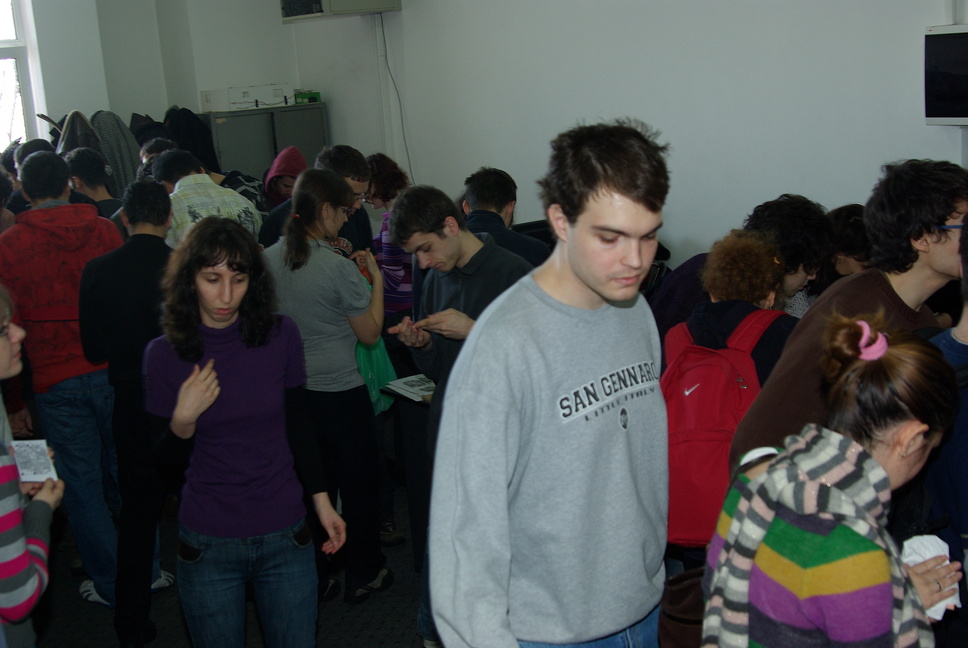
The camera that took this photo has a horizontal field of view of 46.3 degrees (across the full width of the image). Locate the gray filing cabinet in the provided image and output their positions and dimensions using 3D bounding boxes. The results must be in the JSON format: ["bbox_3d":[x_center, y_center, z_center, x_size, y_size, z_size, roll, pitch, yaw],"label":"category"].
[{"bbox_3d":[-1.453,-0.519,7.558,0.420,1.810,0.950,6,16,39],"label":"gray filing cabinet"}]

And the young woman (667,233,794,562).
[{"bbox_3d":[0.675,0.523,2.779,0.470,1.500,0.480,2,14,27],"label":"young woman"}]

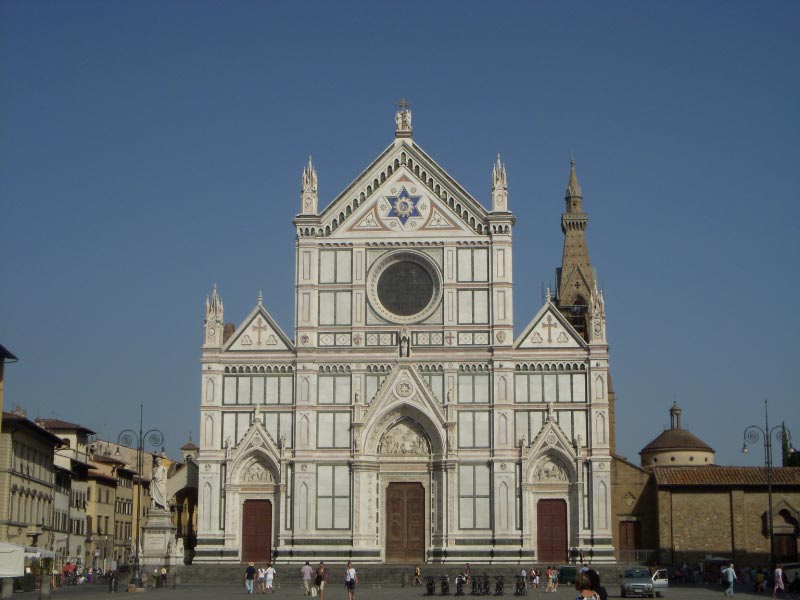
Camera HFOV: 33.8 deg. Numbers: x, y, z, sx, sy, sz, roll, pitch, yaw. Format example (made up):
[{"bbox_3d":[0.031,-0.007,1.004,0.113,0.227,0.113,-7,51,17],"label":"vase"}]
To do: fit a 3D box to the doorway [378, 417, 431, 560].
[{"bbox_3d":[0.529,19.371,134.266,5.379,14.884,1.300,0,-12,2],"label":"doorway"}]

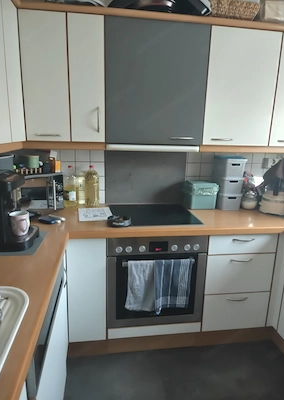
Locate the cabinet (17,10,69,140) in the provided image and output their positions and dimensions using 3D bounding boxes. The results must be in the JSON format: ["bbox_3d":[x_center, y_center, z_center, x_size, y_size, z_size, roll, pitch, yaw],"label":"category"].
[{"bbox_3d":[-0.551,-0.702,1.635,0.240,0.665,0.371,0,13,-8],"label":"cabinet"}]

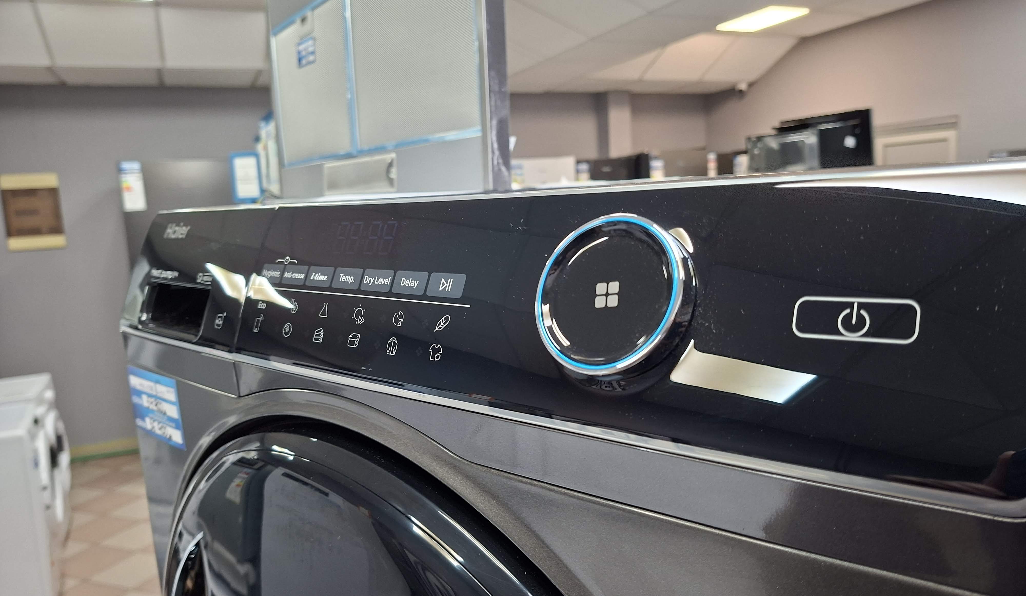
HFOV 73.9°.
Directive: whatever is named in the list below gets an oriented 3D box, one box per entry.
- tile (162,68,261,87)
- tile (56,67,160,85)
[{"bbox_3d":[-2.112,-1.540,4.760,0.595,0.020,0.595,-8,9,-25],"label":"tile"},{"bbox_3d":[-2.652,-1.467,4.510,0.595,0.020,0.595,-8,9,-25],"label":"tile"}]

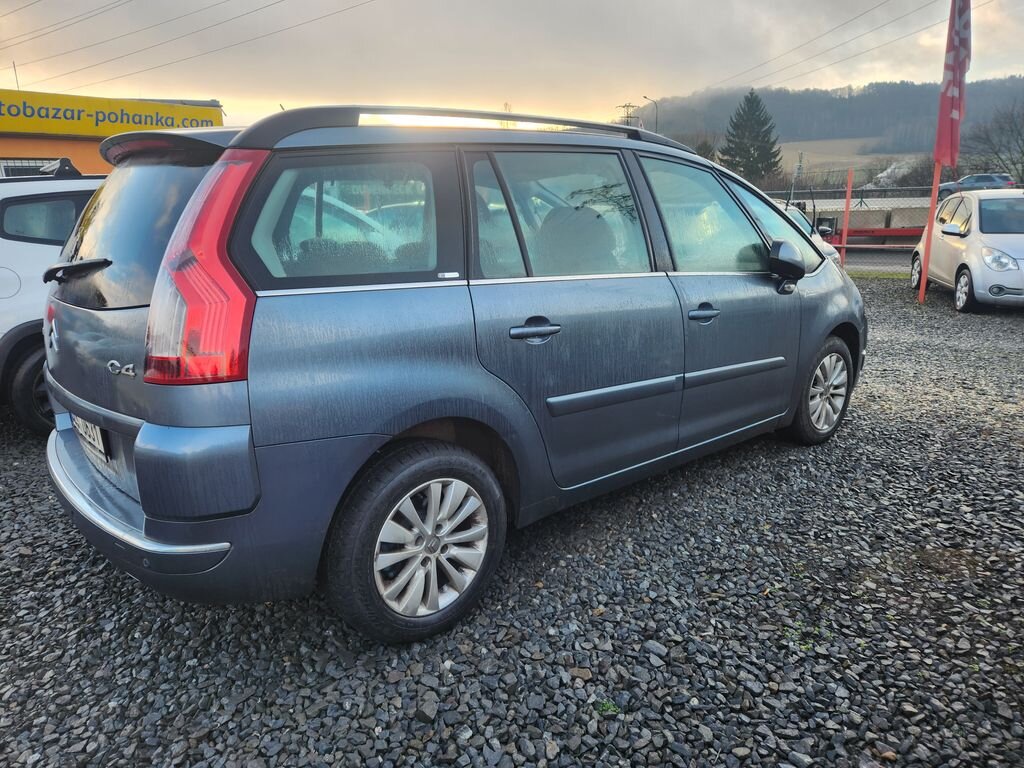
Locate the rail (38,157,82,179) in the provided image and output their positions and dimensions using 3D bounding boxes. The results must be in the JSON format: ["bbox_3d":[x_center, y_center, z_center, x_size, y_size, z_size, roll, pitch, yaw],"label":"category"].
[{"bbox_3d":[-3.021,-1.392,4.499,0.130,0.110,1.090,-13,17,-38],"label":"rail"}]

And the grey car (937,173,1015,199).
[{"bbox_3d":[31.404,-13.332,46.000,4.600,1.700,1.870,14,21,43],"label":"grey car"}]

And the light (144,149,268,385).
[{"bbox_3d":[-0.805,-0.302,1.789,0.330,0.600,0.330,-13,17,-38],"label":"light"}]

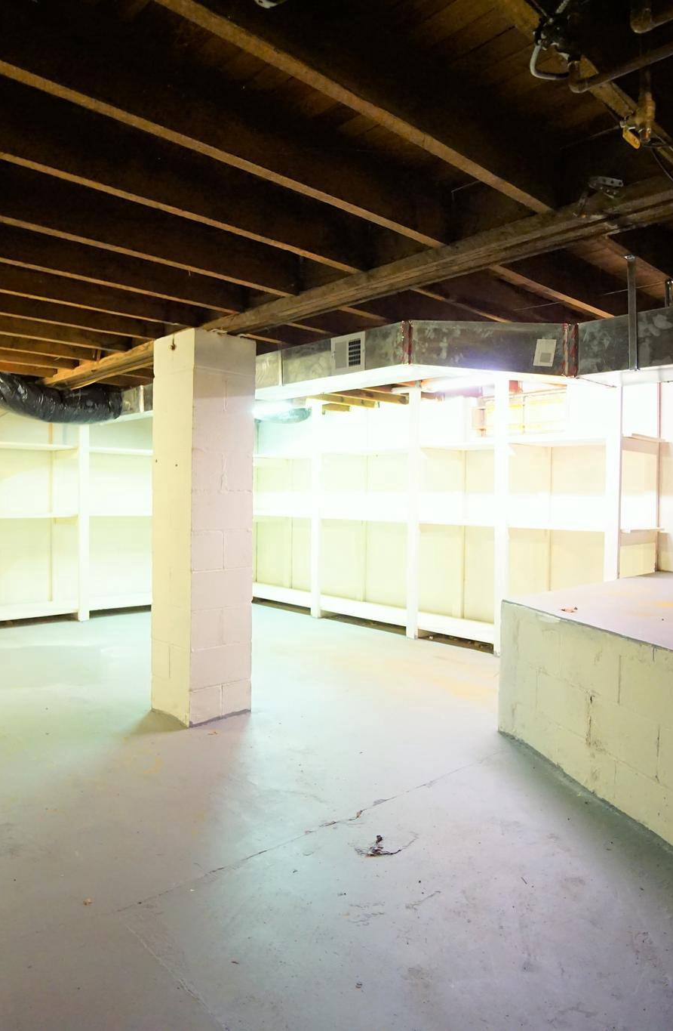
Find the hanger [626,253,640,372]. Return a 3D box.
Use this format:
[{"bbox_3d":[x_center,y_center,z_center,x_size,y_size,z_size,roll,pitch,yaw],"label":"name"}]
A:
[{"bbox_3d":[1.076,-0.729,2.328,0.020,0.410,0.032,-1,3,-44],"label":"hanger"}]

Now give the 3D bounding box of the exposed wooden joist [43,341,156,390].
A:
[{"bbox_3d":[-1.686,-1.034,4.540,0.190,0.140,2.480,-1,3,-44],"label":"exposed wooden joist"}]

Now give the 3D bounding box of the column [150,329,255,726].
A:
[{"bbox_3d":[-0.729,0.065,3.523,0.385,2.014,0.402,-1,3,-44],"label":"column"}]

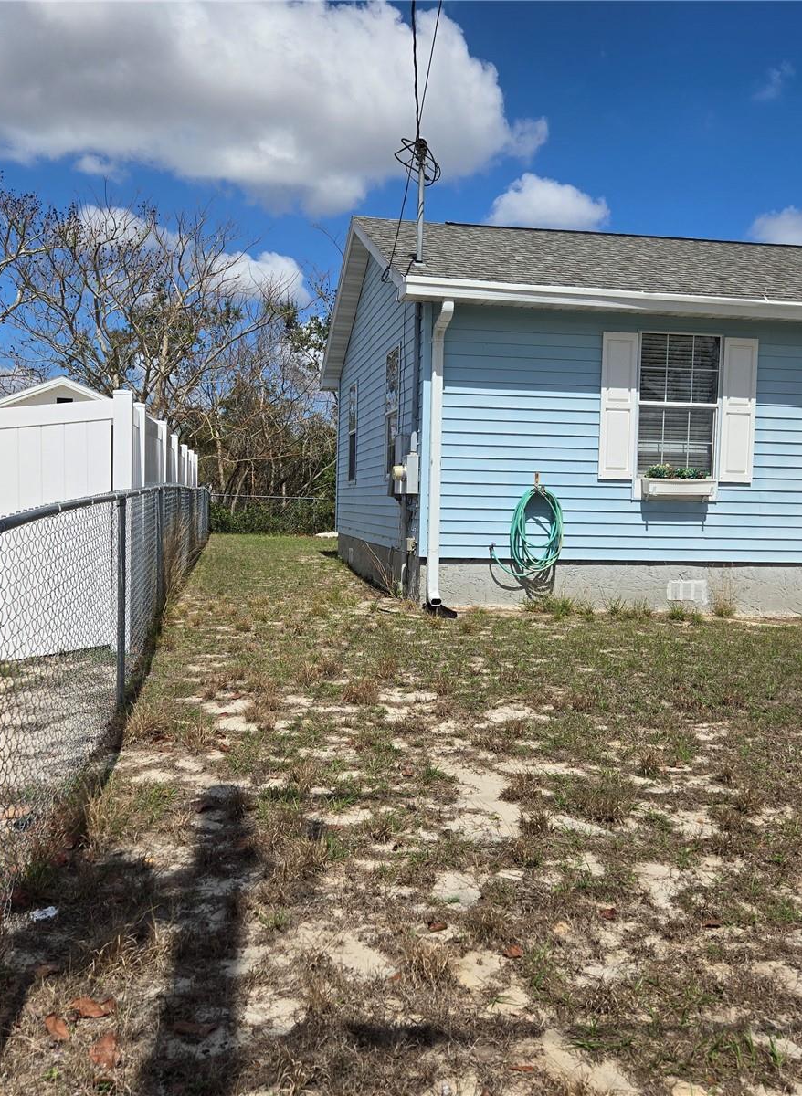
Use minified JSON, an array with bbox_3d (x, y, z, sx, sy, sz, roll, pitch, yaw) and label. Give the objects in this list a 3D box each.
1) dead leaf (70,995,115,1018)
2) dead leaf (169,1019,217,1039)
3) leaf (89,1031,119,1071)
[{"bbox_3d":[-0.783,1.168,2.465,0.110,0.032,0.065,2,3,10],"label":"dead leaf"},{"bbox_3d":[-0.508,1.182,2.383,0.113,0.028,0.060,1,3,0],"label":"dead leaf"},{"bbox_3d":[-0.700,1.186,2.284,0.068,0.030,0.125,1,3,0],"label":"leaf"}]

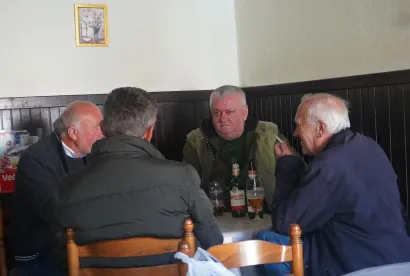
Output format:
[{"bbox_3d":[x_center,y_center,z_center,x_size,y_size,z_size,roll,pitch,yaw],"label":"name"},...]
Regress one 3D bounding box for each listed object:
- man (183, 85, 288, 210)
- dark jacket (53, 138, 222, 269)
[{"bbox_3d":[0.163,0.391,2.992,0.560,1.280,0.700,-2,2,6],"label":"man"},{"bbox_3d":[-0.226,0.306,2.179,0.570,0.640,0.460,-2,2,11],"label":"dark jacket"}]

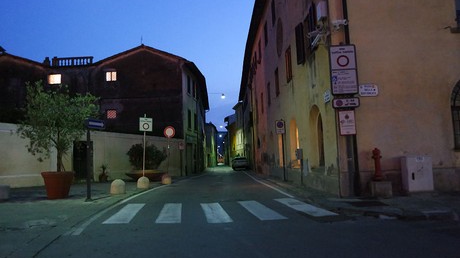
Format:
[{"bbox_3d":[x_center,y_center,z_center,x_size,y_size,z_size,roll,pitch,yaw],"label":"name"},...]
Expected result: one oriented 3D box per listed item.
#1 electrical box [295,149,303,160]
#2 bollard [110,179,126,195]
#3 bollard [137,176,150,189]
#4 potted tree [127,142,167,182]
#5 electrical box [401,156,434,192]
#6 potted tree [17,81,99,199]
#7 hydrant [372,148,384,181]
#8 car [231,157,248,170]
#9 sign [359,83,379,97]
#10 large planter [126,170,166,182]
[{"bbox_3d":[2.760,1.015,12.176,0.250,0.410,0.180,-2,-6,6],"label":"electrical box"},{"bbox_3d":[-3.999,2.087,11.001,0.510,0.490,0.510,-2,-6,0],"label":"bollard"},{"bbox_3d":[-3.660,2.275,13.010,0.510,0.490,0.510,-2,-6,0],"label":"bollard"},{"bbox_3d":[-4.730,1.879,17.449,2.300,2.220,2.300,-2,-6,0],"label":"potted tree"},{"bbox_3d":[4.863,1.174,7.982,0.660,0.900,0.300,-1,-6,-5],"label":"electrical box"},{"bbox_3d":[-5.854,0.312,10.394,2.658,3.954,2.450,-2,-6,0],"label":"potted tree"},{"bbox_3d":[3.719,0.894,7.711,0.260,0.810,0.260,-1,-6,-5],"label":"hydrant"},{"bbox_3d":[1.222,4.032,35.000,1.740,1.520,4.100,-2,-6,-2],"label":"car"},{"bbox_3d":[3.776,-1.042,8.287,0.540,0.360,0.030,-1,-6,-5],"label":"sign"},{"bbox_3d":[-4.706,2.685,17.369,2.300,0.580,2.300,-2,-6,0],"label":"large planter"}]

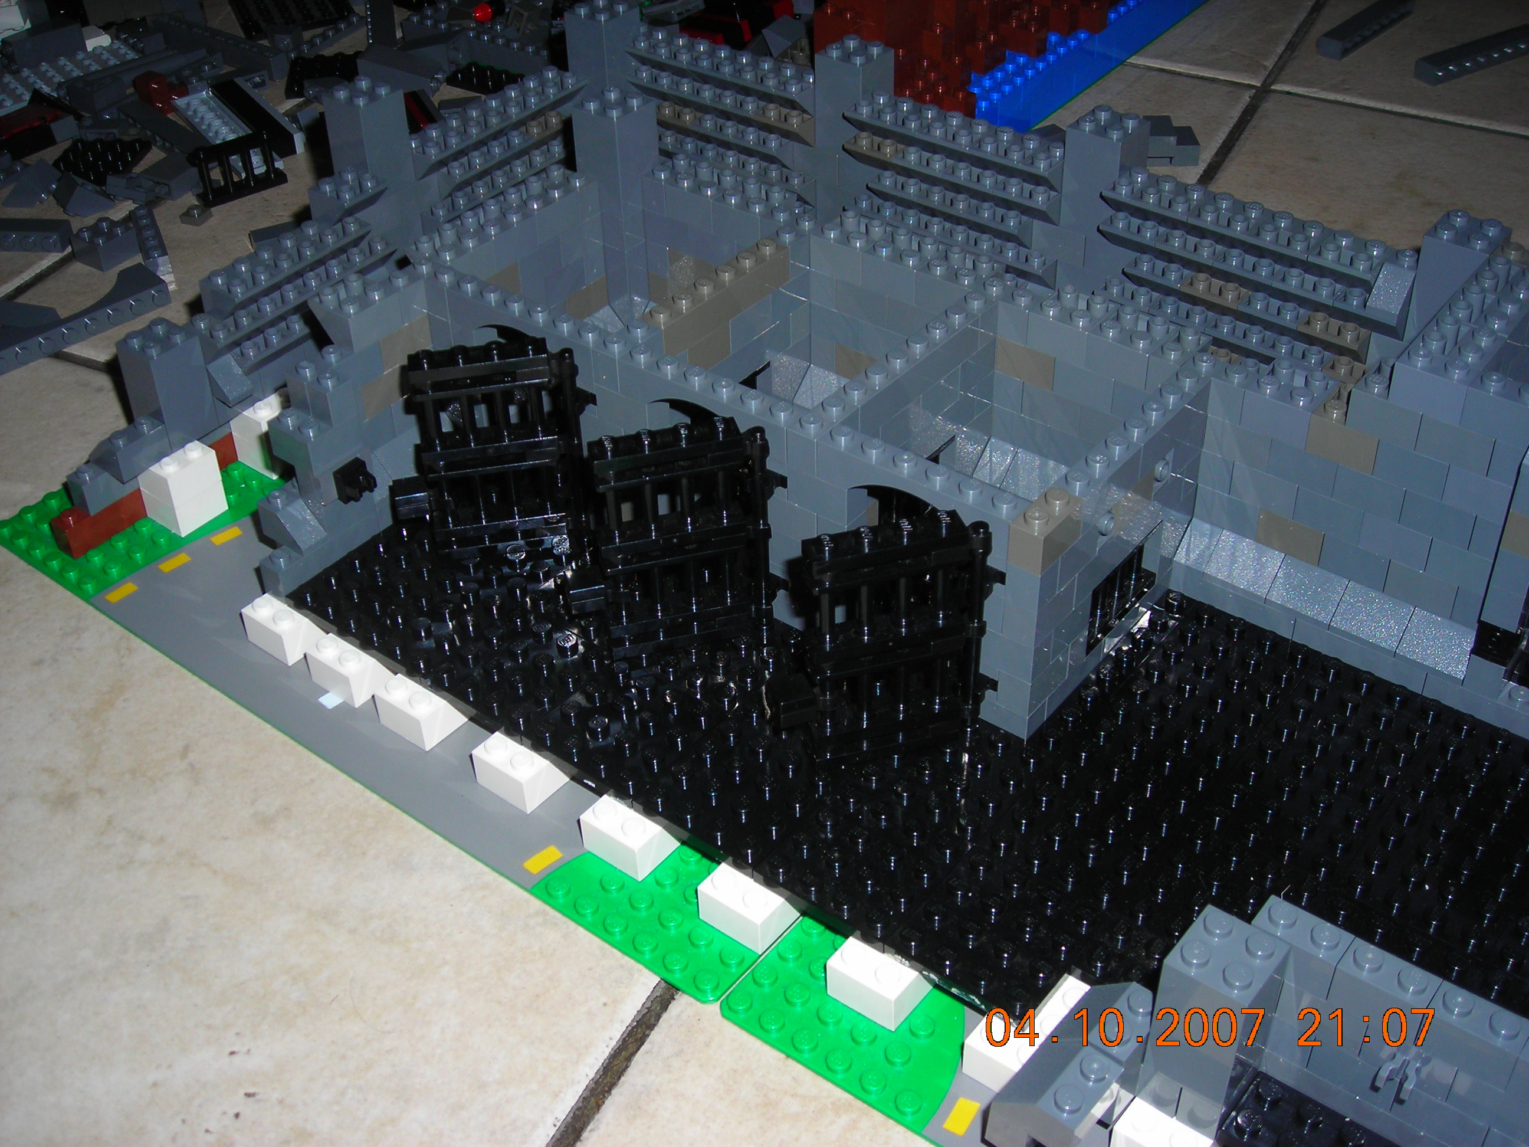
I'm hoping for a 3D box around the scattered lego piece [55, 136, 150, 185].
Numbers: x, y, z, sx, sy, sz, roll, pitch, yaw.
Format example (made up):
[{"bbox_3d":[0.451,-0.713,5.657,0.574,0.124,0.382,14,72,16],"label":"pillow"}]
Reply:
[{"bbox_3d":[-0.242,-0.149,0.657,0.032,0.005,0.032,4,39,7],"label":"scattered lego piece"}]

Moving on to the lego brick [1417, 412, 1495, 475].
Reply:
[{"bbox_3d":[0.142,-0.028,0.370,0.016,0.010,0.008,25,47,30],"label":"lego brick"}]

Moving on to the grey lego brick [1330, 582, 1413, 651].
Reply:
[{"bbox_3d":[0.136,0.008,0.401,0.016,0.010,0.016,25,47,30],"label":"grey lego brick"}]

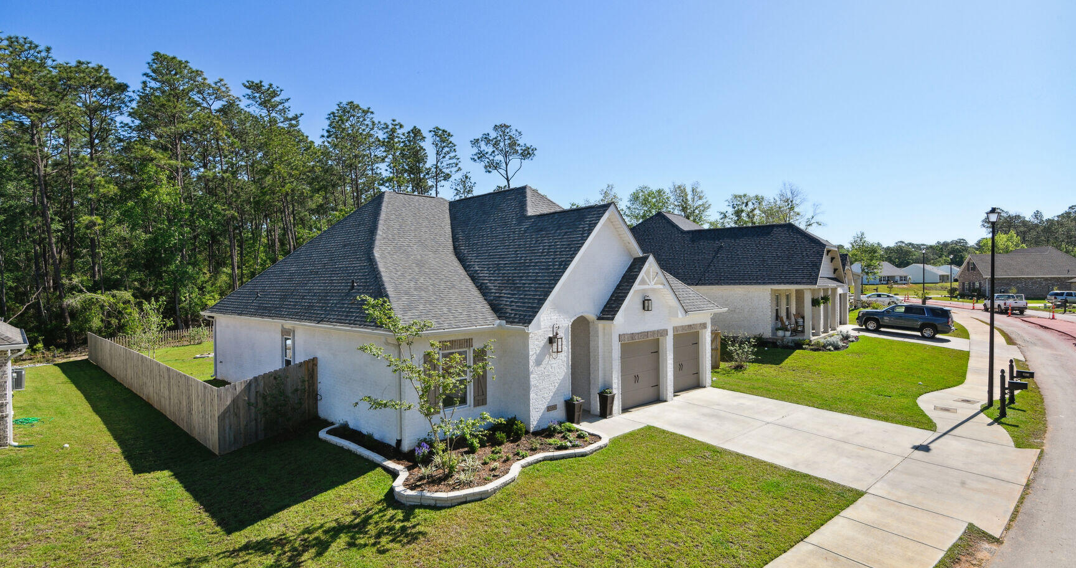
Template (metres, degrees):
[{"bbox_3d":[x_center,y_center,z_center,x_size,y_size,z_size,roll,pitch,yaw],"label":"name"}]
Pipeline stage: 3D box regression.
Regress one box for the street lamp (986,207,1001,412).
[{"bbox_3d":[14.150,0.786,17.700,0.420,6.367,0.420,0,0,-44],"label":"street lamp"}]

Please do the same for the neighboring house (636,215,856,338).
[{"bbox_3d":[10.377,-0.942,39.196,18.500,8.050,11.350,-1,0,39],"label":"neighboring house"}]

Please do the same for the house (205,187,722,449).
[{"bbox_3d":[-4.023,0.162,22.951,12.850,7.800,18.500,-1,0,-44],"label":"house"}]

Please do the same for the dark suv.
[{"bbox_3d":[22.747,2.158,35.217,5.200,1.880,2.050,5,4,37],"label":"dark suv"}]

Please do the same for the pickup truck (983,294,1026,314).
[{"bbox_3d":[45.028,1.888,54.779,1.916,1.833,5.562,-1,0,22],"label":"pickup truck"}]

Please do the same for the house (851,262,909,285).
[{"bbox_3d":[96.295,-3.063,162.806,12.800,6.500,11.600,-1,0,-24],"label":"house"}]

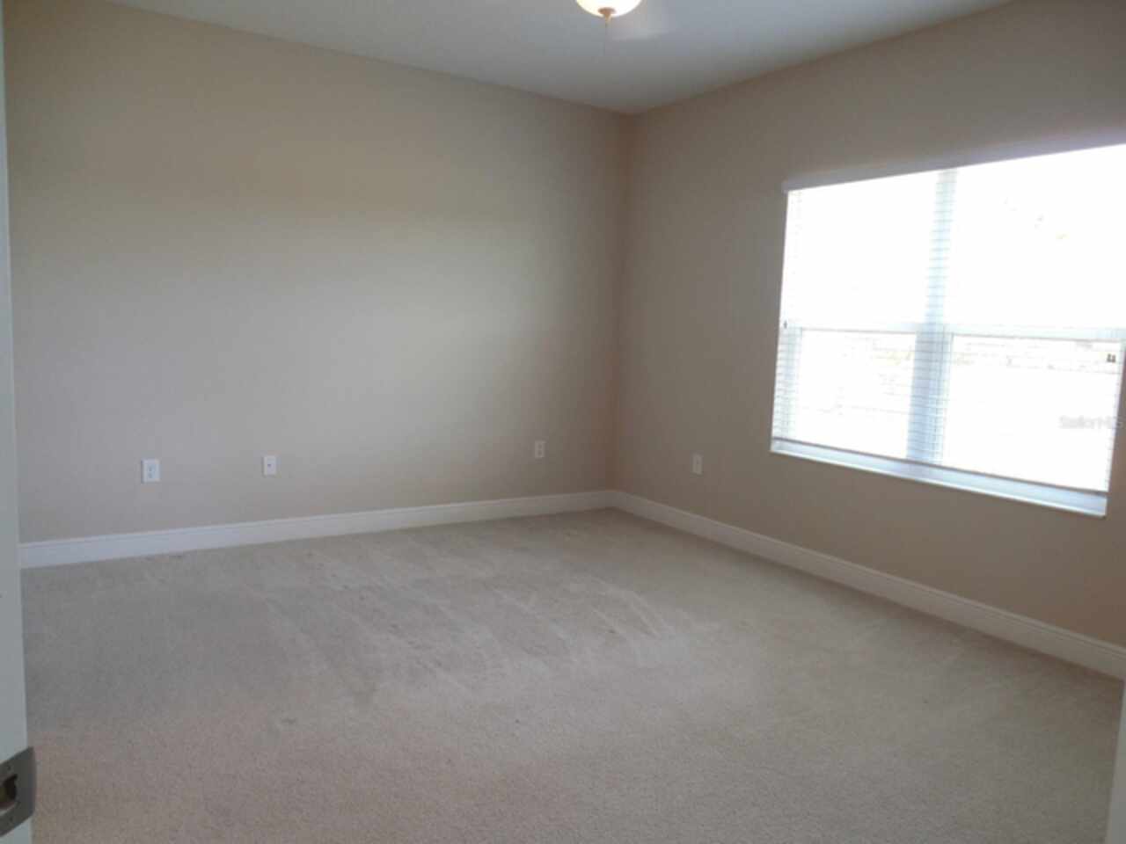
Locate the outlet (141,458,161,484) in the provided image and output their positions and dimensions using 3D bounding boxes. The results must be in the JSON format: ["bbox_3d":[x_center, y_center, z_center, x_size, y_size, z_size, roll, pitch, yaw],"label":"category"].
[{"bbox_3d":[-2.135,0.253,4.215,0.078,0.121,0.010,-2,8,-33],"label":"outlet"}]

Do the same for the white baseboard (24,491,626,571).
[{"bbox_3d":[-1.198,0.599,4.881,3.700,0.126,0.016,-2,8,-33],"label":"white baseboard"}]

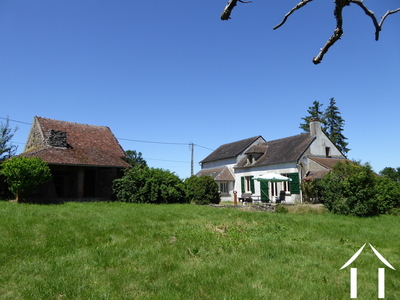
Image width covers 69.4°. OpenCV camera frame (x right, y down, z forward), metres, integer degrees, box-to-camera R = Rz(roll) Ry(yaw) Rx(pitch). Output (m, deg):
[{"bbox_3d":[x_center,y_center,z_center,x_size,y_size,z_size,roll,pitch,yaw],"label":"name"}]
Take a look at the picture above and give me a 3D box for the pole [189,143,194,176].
[{"bbox_3d":[-1.213,2.842,41.979,0.550,7.805,0.400,-1,-7,0],"label":"pole"}]

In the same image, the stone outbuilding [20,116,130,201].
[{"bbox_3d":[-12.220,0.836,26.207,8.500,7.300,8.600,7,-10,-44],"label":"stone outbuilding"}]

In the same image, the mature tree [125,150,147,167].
[{"bbox_3d":[-10.936,3.648,45.920,5.200,7.185,5.000,-1,-7,0],"label":"mature tree"}]

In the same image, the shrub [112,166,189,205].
[{"bbox_3d":[-4.230,2.929,24.229,6.192,3.006,3.200,-1,-7,0],"label":"shrub"}]

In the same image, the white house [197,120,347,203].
[{"bbox_3d":[5.844,1.702,29.802,8.000,6.800,15.600,3,-8,-28],"label":"white house"}]

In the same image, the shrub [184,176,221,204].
[{"bbox_3d":[0.201,3.177,23.386,2.912,2.300,2.600,-1,-7,0],"label":"shrub"}]

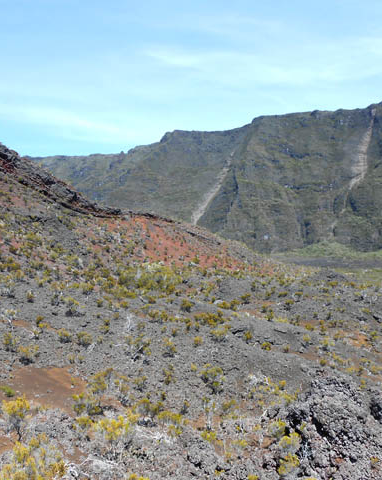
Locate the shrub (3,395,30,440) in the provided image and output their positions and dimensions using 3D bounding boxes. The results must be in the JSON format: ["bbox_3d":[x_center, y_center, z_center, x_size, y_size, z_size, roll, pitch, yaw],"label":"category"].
[{"bbox_3d":[-4.548,4.626,12.529,0.674,1.157,0.620,0,0,0],"label":"shrub"}]

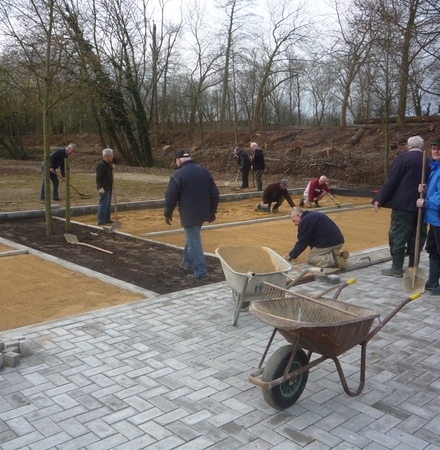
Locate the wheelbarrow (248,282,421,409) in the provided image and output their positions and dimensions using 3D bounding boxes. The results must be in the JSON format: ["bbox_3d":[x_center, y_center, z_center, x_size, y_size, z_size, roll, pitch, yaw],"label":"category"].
[{"bbox_3d":[0.724,0.767,3.436,1.410,0.610,0.620,-7,11,-43],"label":"wheelbarrow"}]

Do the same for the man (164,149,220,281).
[{"bbox_3d":[-0.351,-0.141,6.561,0.650,1.594,0.507,-4,9,-30],"label":"man"}]

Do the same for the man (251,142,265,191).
[{"bbox_3d":[1.278,-1.924,17.359,0.487,1.626,0.487,-1,8,-12],"label":"man"}]

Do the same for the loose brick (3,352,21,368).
[{"bbox_3d":[-1.506,0.969,3.764,0.105,0.078,0.070,5,9,28],"label":"loose brick"}]

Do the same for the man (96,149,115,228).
[{"bbox_3d":[-2.484,-0.830,11.251,0.386,1.611,0.487,-3,9,-24],"label":"man"}]

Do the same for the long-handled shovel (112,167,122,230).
[{"bbox_3d":[-2.432,-0.617,12.339,0.240,1.480,0.200,0,1,-12],"label":"long-handled shovel"}]

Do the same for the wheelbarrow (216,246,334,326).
[{"bbox_3d":[0.355,0.570,4.767,0.620,0.620,1.400,-2,8,-15],"label":"wheelbarrow"}]

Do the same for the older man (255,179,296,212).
[{"bbox_3d":[1.478,-0.818,13.820,1.020,0.930,0.600,4,9,25],"label":"older man"}]

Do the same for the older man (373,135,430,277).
[{"bbox_3d":[2.372,-0.256,6.657,0.640,1.760,0.460,0,8,-1],"label":"older man"}]

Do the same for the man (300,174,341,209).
[{"bbox_3d":[2.809,-0.954,14.860,0.950,0.950,0.700,8,11,41],"label":"man"}]

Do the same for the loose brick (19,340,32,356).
[{"bbox_3d":[-1.478,0.936,3.961,0.077,0.102,0.066,-3,9,-21],"label":"loose brick"}]

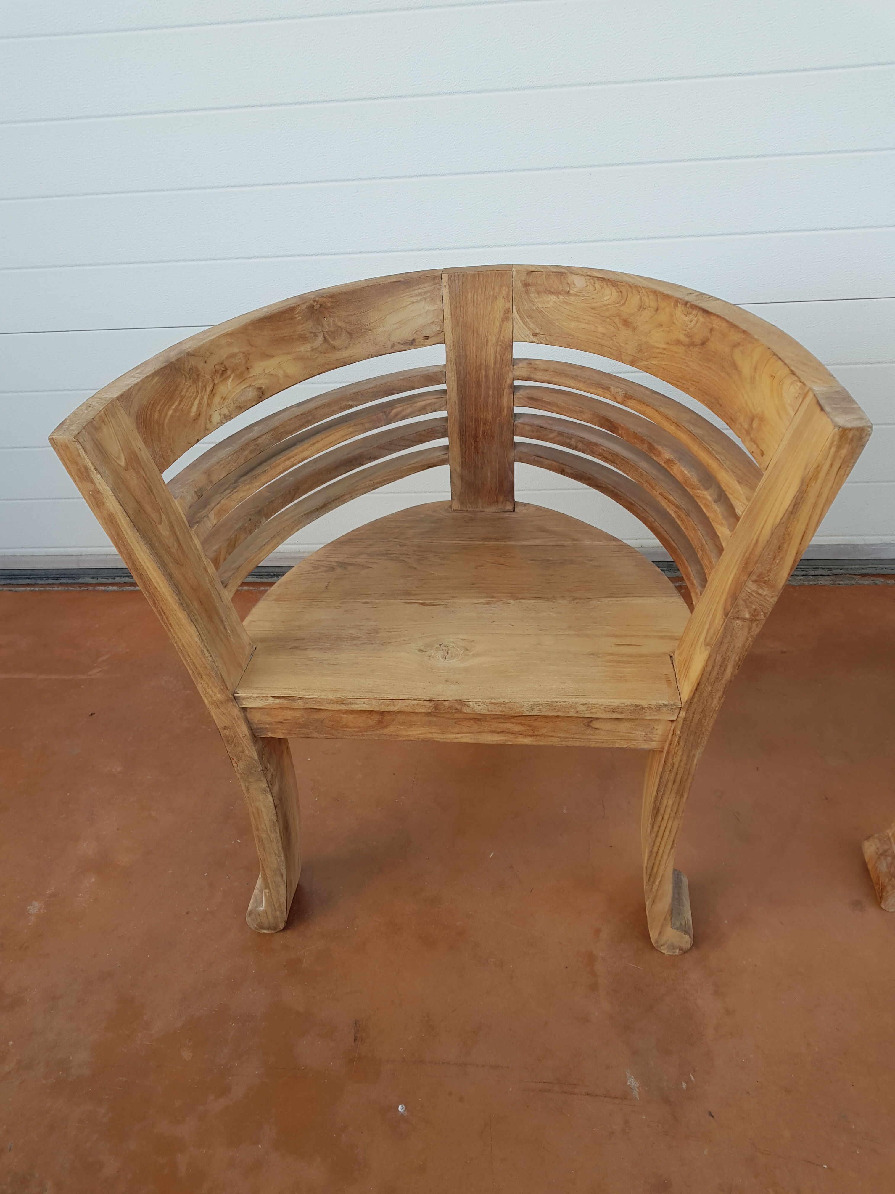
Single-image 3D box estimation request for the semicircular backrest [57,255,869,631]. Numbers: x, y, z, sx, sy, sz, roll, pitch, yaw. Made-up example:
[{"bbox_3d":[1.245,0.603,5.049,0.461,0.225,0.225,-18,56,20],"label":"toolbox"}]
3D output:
[{"bbox_3d":[0.029,-0.187,1.160,0.756,0.317,0.615,1,34,7],"label":"semicircular backrest"}]

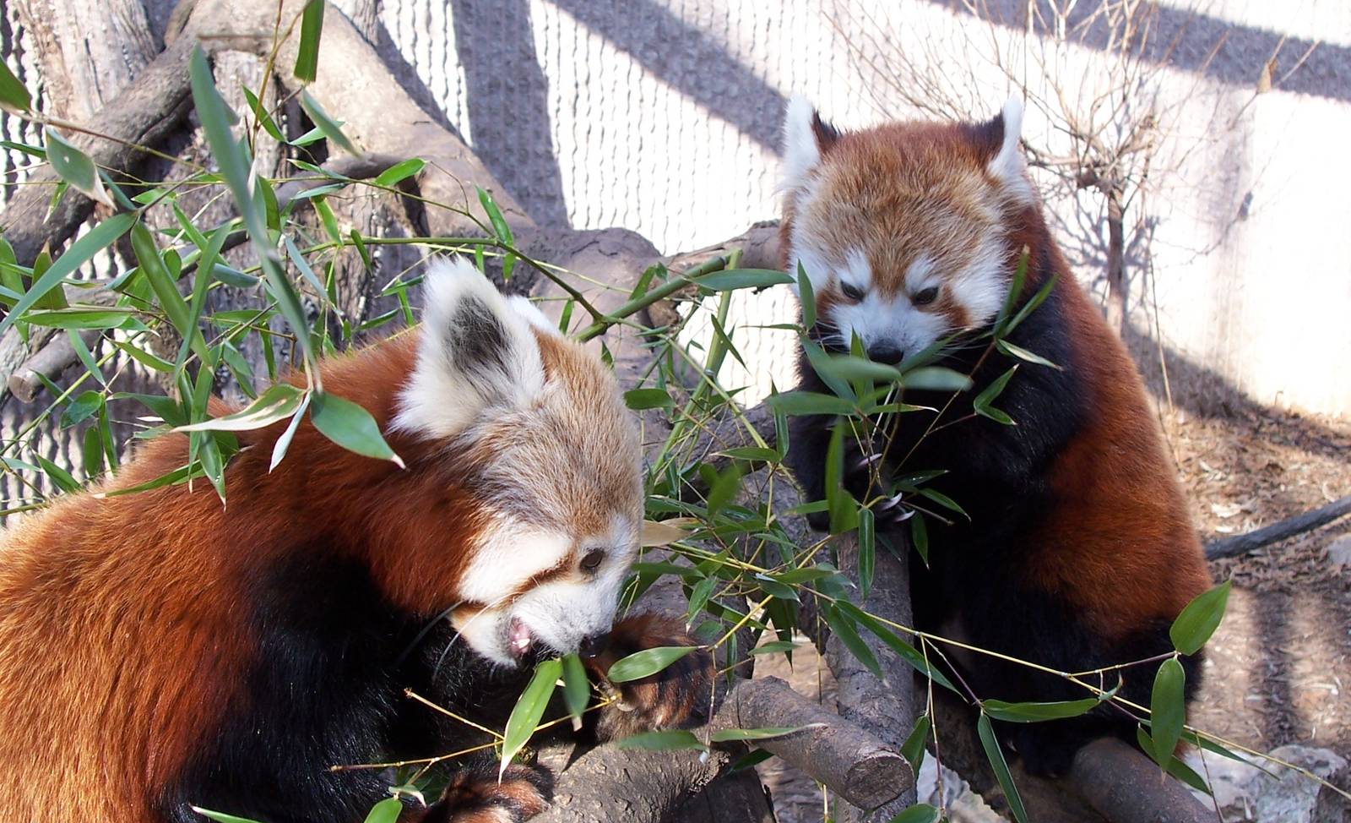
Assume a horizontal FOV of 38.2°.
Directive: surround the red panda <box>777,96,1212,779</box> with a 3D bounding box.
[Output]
[{"bbox_3d":[0.237,0.008,1.450,0.230,0.480,0.310,10,14,38],"label":"red panda"}]

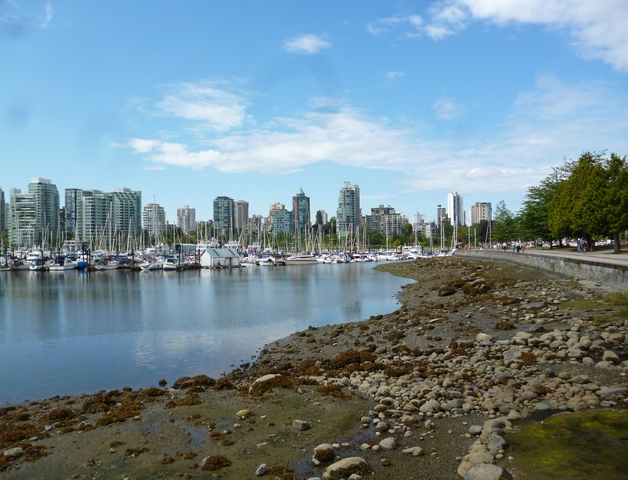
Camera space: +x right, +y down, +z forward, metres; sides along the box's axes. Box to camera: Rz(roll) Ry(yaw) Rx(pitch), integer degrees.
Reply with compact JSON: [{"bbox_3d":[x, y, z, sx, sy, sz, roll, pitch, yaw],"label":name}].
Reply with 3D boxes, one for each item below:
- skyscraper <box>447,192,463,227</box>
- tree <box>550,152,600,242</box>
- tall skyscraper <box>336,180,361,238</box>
[{"bbox_3d":[196.790,-35.460,720.000,19.000,61.200,19.000,0,-1,20],"label":"skyscraper"},{"bbox_3d":[42.590,-6.370,84.000,9.200,15.700,9.200,0,-1,20],"label":"tree"},{"bbox_3d":[37.250,-29.750,555.000,23.000,67.000,23.000,0,-1,20],"label":"tall skyscraper"}]

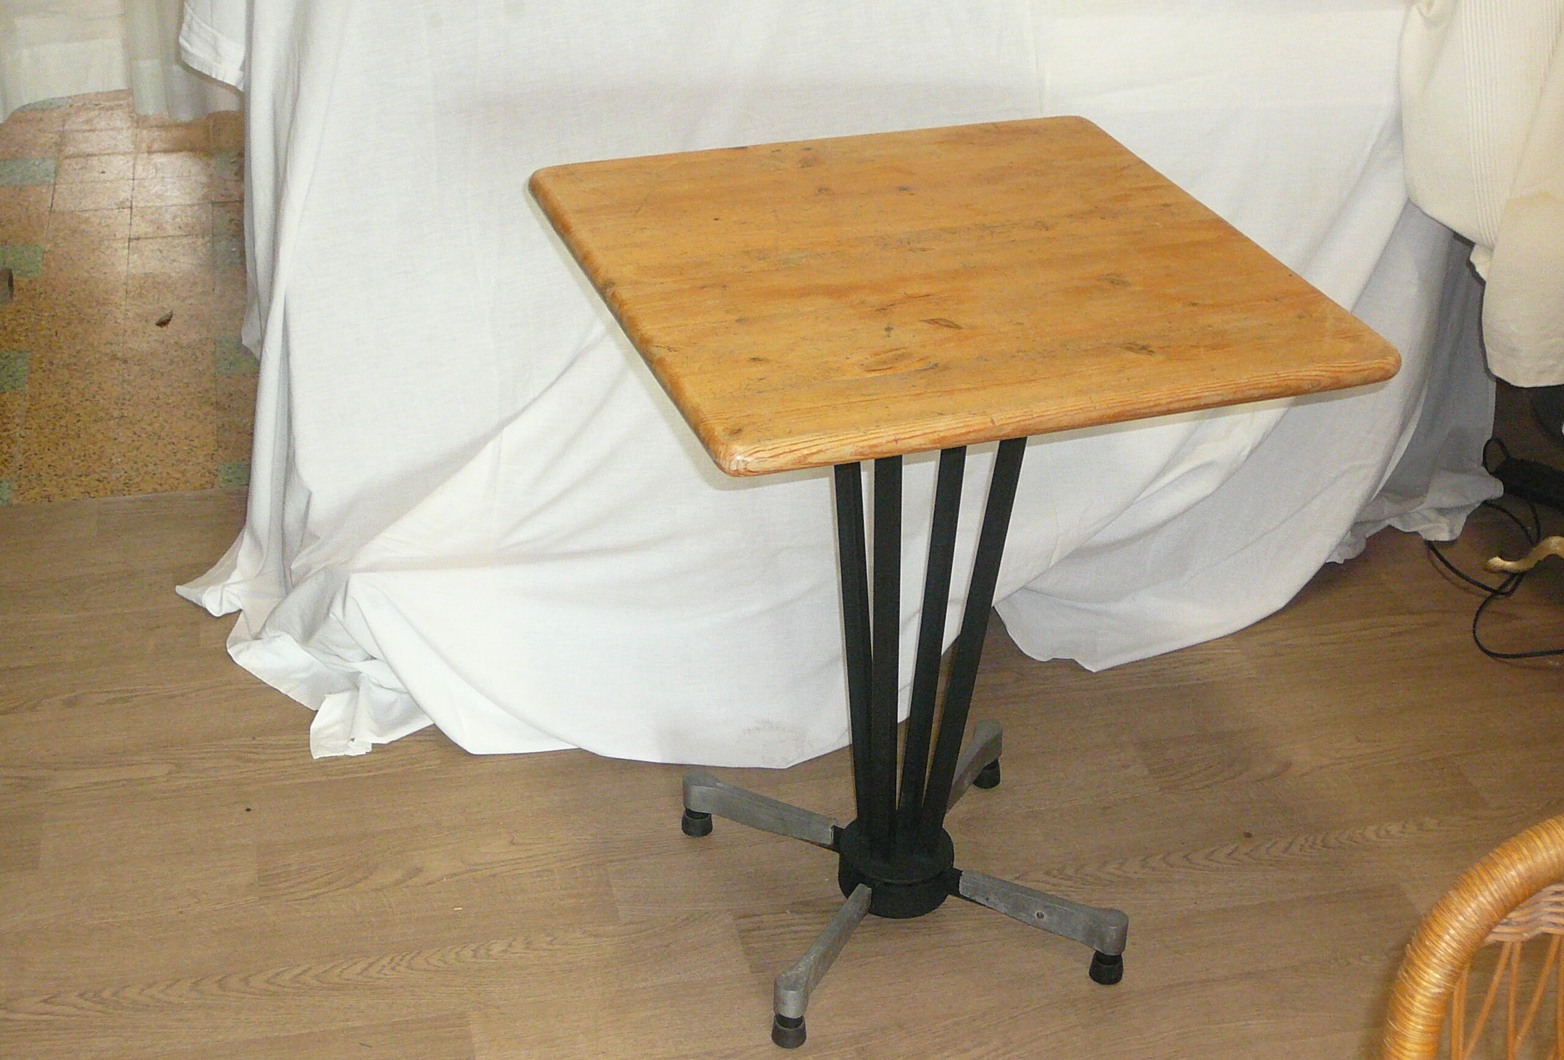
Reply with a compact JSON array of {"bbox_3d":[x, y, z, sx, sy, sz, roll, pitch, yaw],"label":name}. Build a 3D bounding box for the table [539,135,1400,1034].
[{"bbox_3d":[0.125,0.072,2.145,0.593,0.740,0.603,-9,32,-18],"label":"table"}]

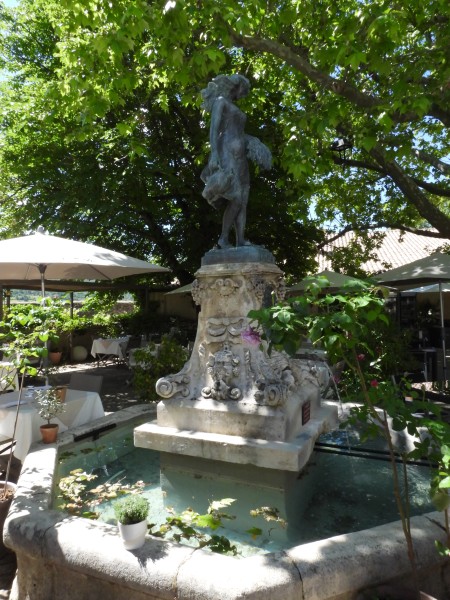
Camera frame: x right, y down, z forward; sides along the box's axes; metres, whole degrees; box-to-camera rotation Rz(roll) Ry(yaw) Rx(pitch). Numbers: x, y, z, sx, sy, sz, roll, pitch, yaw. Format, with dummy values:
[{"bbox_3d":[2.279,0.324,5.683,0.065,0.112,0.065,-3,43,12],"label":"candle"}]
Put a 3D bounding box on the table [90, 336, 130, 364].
[{"bbox_3d":[-3.370,1.531,12.300,0.860,0.770,0.820,-2,-1,12],"label":"table"}]

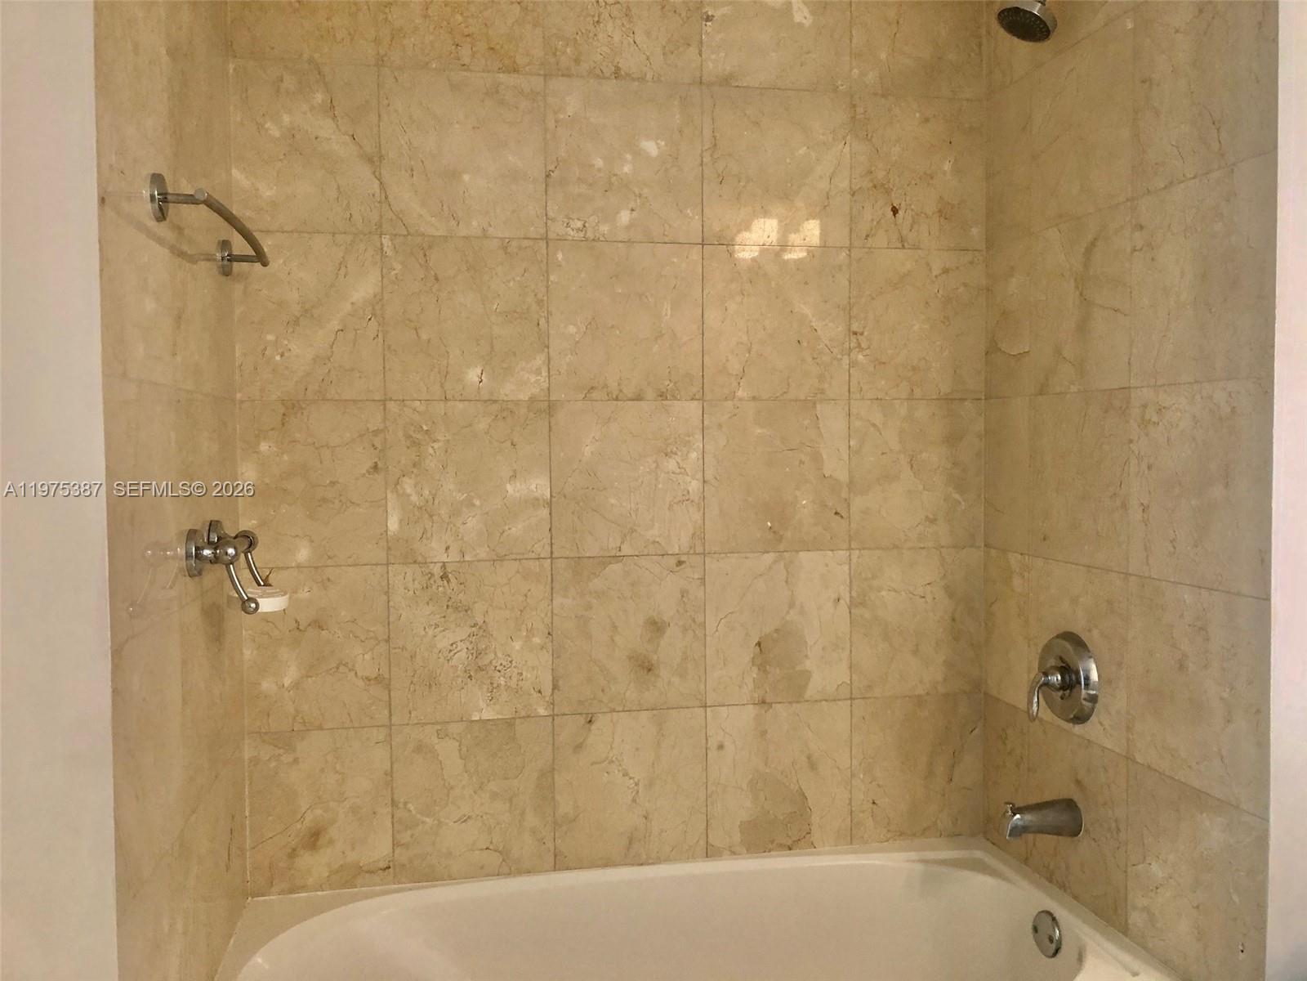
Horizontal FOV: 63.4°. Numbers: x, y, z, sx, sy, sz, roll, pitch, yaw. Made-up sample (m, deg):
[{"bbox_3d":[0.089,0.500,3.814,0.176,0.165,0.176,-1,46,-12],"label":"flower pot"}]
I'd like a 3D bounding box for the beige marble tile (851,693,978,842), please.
[{"bbox_3d":[0.551,0.582,2.222,0.293,0.311,0.014,-1,3,-11],"label":"beige marble tile"}]

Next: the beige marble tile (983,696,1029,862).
[{"bbox_3d":[0.714,0.577,2.144,0.012,0.304,0.170,-1,3,-12],"label":"beige marble tile"}]

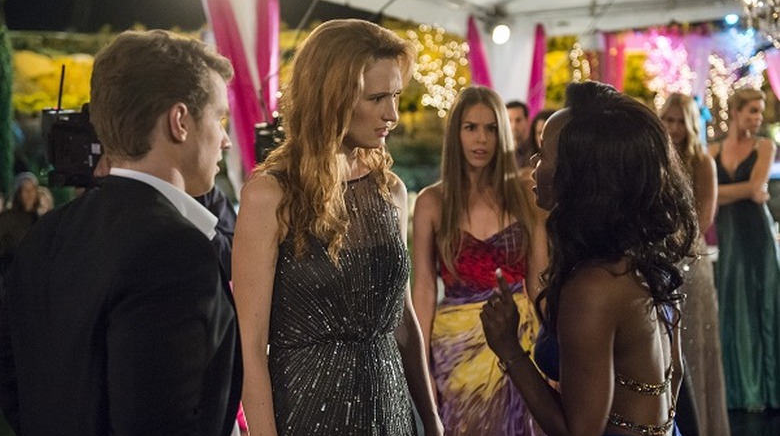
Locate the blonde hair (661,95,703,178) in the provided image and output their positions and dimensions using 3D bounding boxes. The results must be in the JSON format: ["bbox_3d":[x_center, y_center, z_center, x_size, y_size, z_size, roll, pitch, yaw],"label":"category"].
[{"bbox_3d":[1.378,-0.391,5.750,0.210,0.400,0.220,2,4,32],"label":"blonde hair"}]

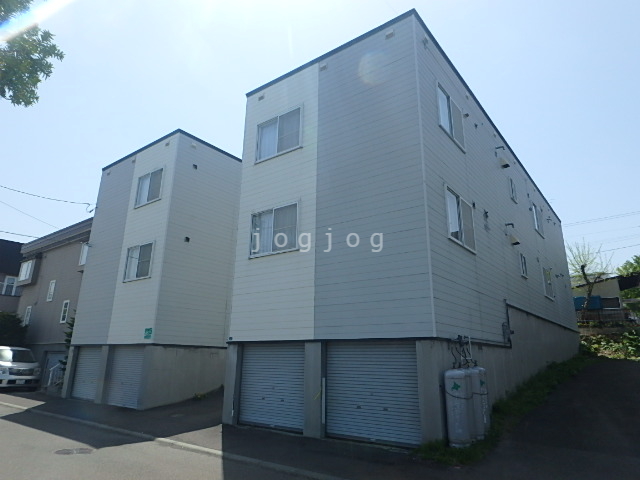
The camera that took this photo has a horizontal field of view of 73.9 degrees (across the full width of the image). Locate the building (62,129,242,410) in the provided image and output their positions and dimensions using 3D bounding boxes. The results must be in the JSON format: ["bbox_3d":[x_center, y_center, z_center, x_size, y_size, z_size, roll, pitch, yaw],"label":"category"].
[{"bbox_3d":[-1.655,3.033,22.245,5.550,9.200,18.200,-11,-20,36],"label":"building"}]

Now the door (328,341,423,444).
[{"bbox_3d":[1.028,2.969,8.462,2.170,1.860,0.100,-11,-20,36],"label":"door"}]

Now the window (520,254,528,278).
[{"bbox_3d":[6.949,0.904,14.555,0.100,0.820,0.840,-11,-20,36],"label":"window"}]

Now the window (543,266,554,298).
[{"bbox_3d":[9.455,1.828,17.701,0.100,1.200,1.700,-11,-20,36],"label":"window"}]

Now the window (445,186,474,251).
[{"bbox_3d":[3.297,-0.443,9.970,0.100,1.200,1.680,-11,-20,36],"label":"window"}]

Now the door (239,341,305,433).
[{"bbox_3d":[-1.093,3.390,10.028,2.170,1.860,0.100,-11,-20,36],"label":"door"}]

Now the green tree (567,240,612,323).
[{"bbox_3d":[16.796,2.524,26.500,2.900,4.700,2.800,-9,-19,31],"label":"green tree"}]

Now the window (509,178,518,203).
[{"bbox_3d":[6.960,-1.710,15.273,0.100,0.820,0.840,-11,-20,36],"label":"window"}]

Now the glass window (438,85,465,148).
[{"bbox_3d":[3.294,-3.062,10.671,0.100,1.200,1.680,-11,-20,36],"label":"glass window"}]

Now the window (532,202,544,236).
[{"bbox_3d":[9.405,-0.808,18.343,0.100,1.200,1.700,-11,-20,36],"label":"window"}]

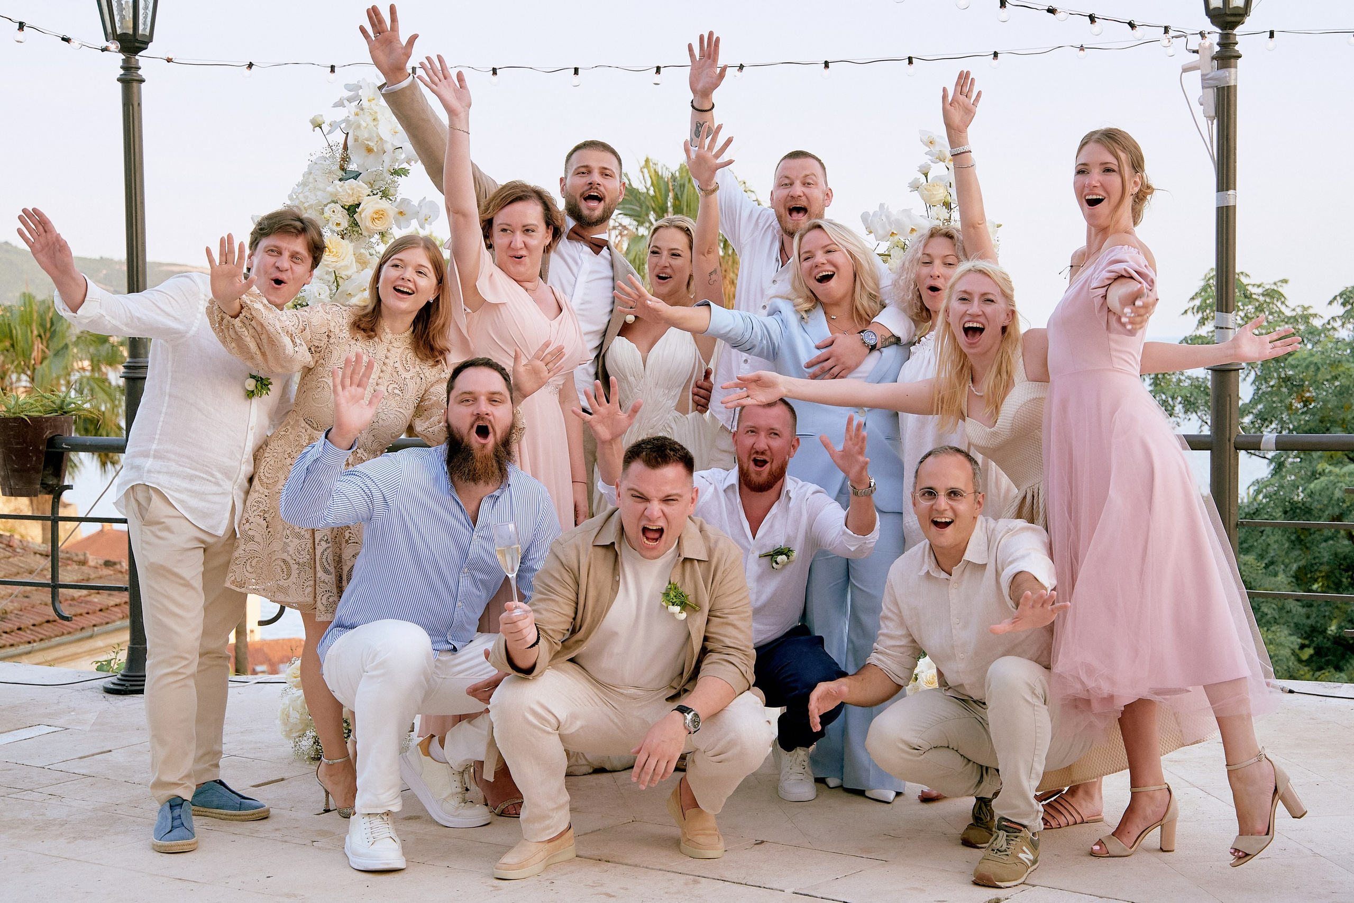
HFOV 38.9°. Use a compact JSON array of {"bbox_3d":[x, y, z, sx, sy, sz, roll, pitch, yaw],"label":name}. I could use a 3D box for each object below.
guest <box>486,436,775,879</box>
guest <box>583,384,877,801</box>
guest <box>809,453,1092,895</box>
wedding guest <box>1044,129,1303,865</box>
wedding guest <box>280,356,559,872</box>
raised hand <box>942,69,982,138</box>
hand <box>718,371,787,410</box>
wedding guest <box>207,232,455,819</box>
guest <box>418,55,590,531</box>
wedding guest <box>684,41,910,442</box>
[{"bbox_3d":[-0.111,0.473,4.716,0.700,1.040,0.640,-1,3,0],"label":"guest"},{"bbox_3d":[0.149,0.378,5.352,0.810,1.150,0.600,-1,3,-2],"label":"guest"},{"bbox_3d":[0.670,0.486,4.717,0.680,1.000,0.680,0,4,15],"label":"guest"},{"bbox_3d":[1.185,0.096,4.634,0.630,1.780,0.720,-3,4,-35],"label":"wedding guest"},{"bbox_3d":[-0.643,0.381,4.831,0.710,1.220,0.660,-1,3,-10],"label":"wedding guest"},{"bbox_3d":[0.783,-0.956,5.280,0.110,0.185,0.060,5,5,0],"label":"raised hand"},{"bbox_3d":[0.196,-0.158,4.900,0.180,0.095,0.070,-7,-19,-15],"label":"hand"},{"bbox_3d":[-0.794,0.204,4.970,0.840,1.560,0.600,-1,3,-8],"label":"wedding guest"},{"bbox_3d":[-0.469,-0.043,5.206,0.520,2.020,0.450,-1,3,-12],"label":"guest"},{"bbox_3d":[0.348,-0.134,5.602,0.700,2.140,0.500,-1,3,0],"label":"wedding guest"}]

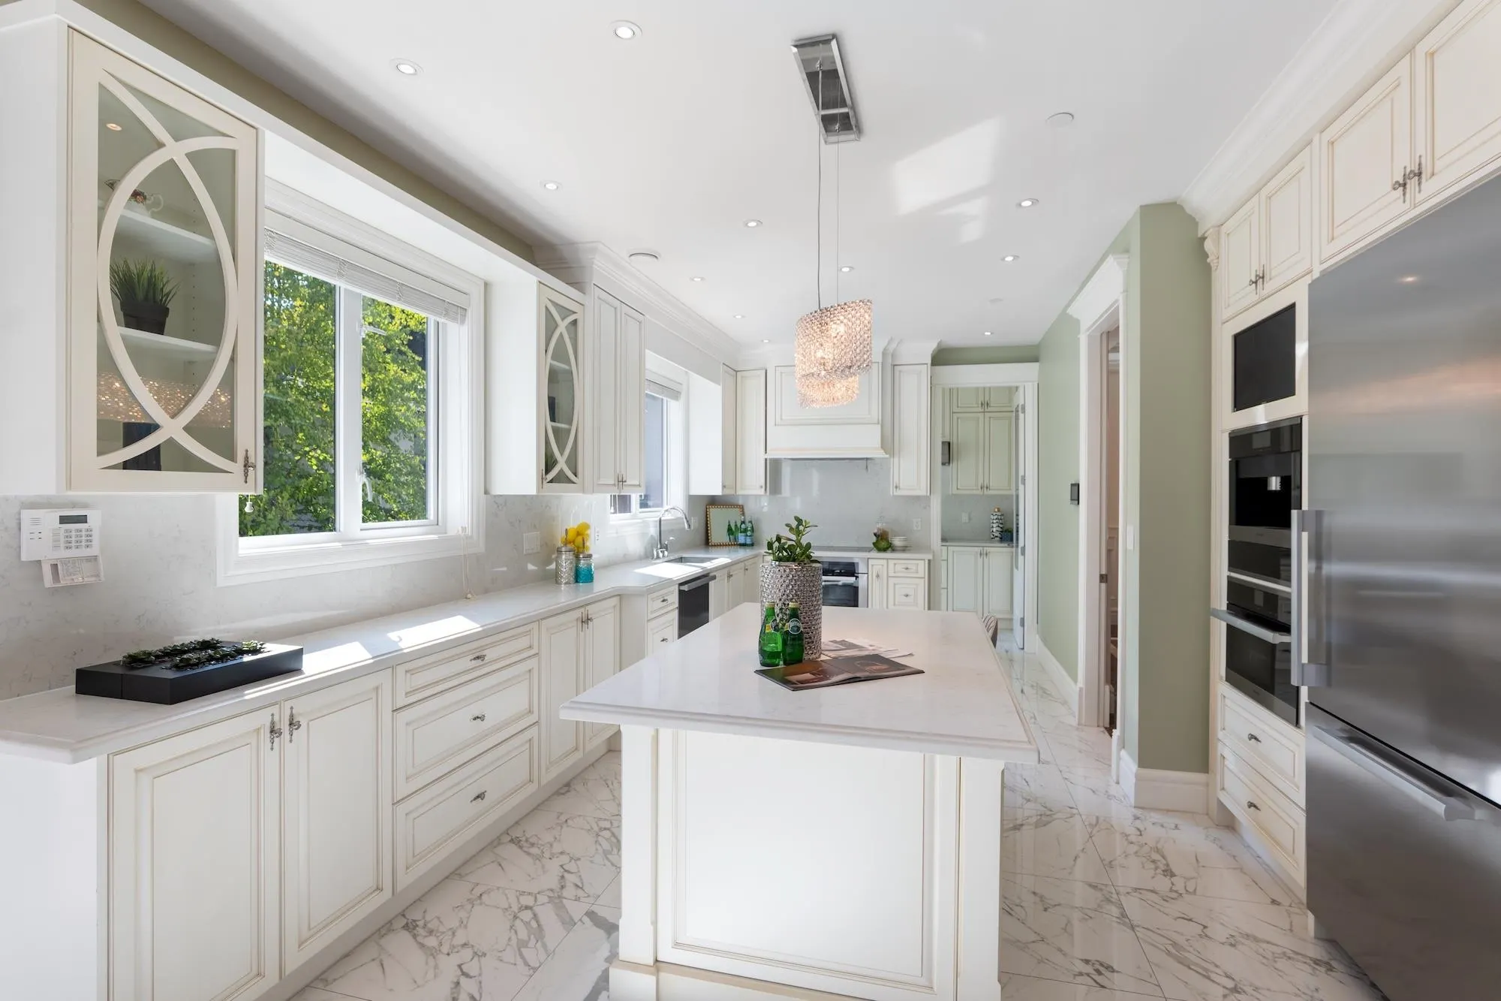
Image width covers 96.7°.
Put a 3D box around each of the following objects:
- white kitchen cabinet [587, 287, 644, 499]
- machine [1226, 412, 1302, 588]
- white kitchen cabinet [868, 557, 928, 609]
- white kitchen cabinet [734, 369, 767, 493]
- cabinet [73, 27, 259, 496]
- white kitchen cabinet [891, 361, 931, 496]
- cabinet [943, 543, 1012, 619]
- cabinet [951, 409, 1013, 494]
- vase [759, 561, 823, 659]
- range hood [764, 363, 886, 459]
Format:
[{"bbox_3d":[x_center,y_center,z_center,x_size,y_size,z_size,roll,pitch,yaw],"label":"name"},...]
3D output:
[{"bbox_3d":[-0.939,-0.612,4.020,0.340,1.151,0.672,0,0,16],"label":"white kitchen cabinet"},{"bbox_3d":[2.161,0.014,2.479,0.450,0.593,0.587,0,0,16],"label":"machine"},{"bbox_3d":[1.334,0.905,6.012,0.520,0.782,0.550,0,0,16],"label":"white kitchen cabinet"},{"bbox_3d":[0.051,-0.628,6.404,0.285,1.152,0.330,0,0,16],"label":"white kitchen cabinet"},{"bbox_3d":[-1.608,-0.542,1.719,0.330,1.040,0.440,0,0,15],"label":"cabinet"},{"bbox_3d":[1.450,-0.617,6.013,0.330,1.143,0.330,0,0,16],"label":"white kitchen cabinet"},{"bbox_3d":[2.545,0.877,7.392,0.730,0.770,0.600,0,0,15],"label":"cabinet"},{"bbox_3d":[2.622,-0.523,7.490,0.690,0.905,0.350,0,0,15],"label":"cabinet"},{"bbox_3d":[0.123,0.329,2.025,0.188,0.275,0.188,0,0,0],"label":"vase"},{"bbox_3d":[0.717,-0.768,5.993,1.040,0.790,0.540,0,0,15],"label":"range hood"}]

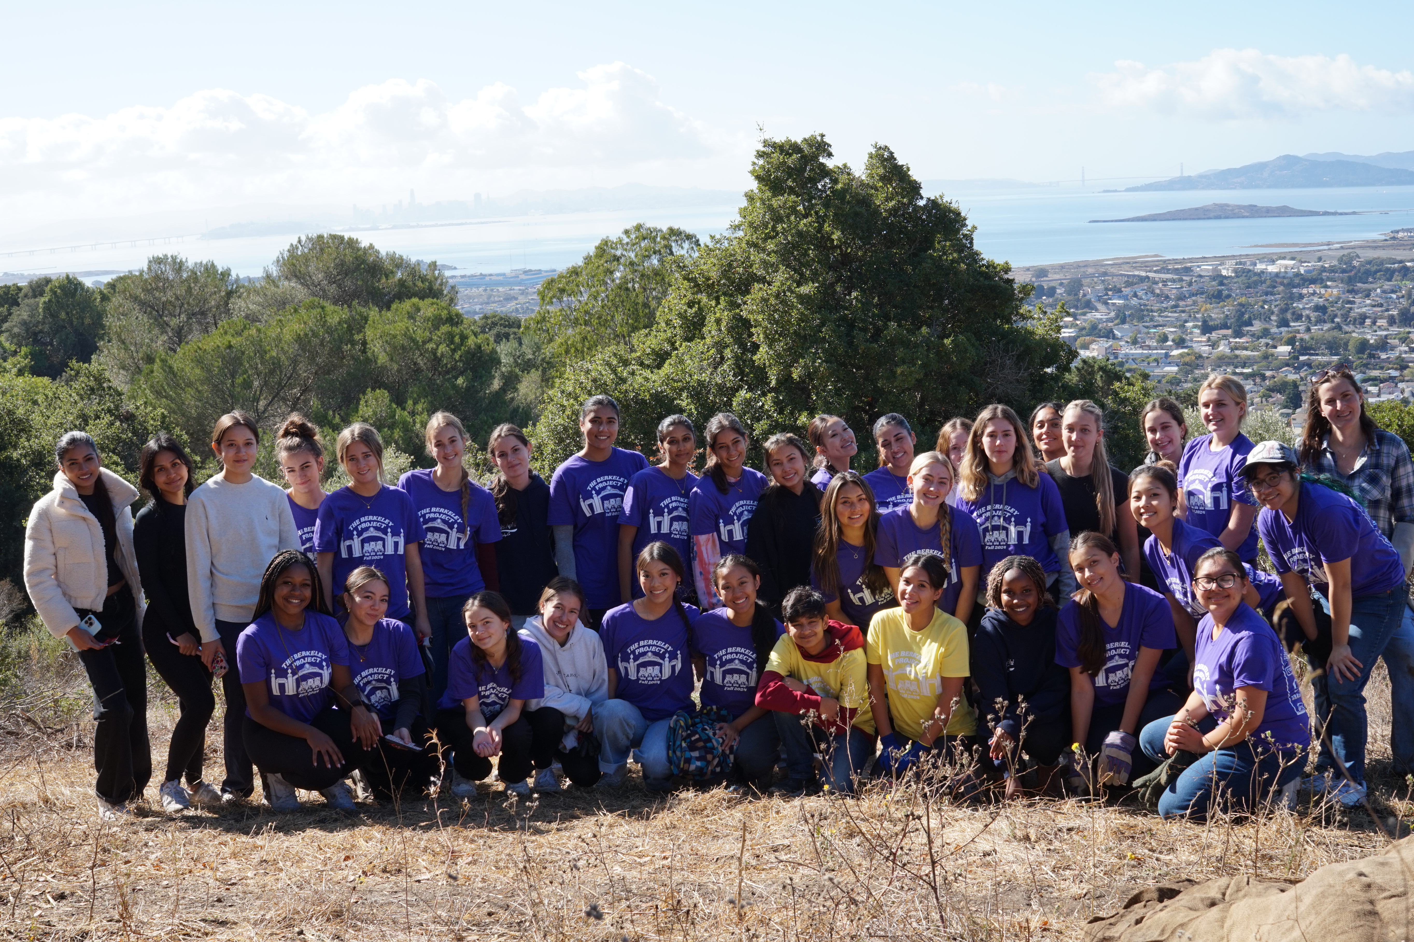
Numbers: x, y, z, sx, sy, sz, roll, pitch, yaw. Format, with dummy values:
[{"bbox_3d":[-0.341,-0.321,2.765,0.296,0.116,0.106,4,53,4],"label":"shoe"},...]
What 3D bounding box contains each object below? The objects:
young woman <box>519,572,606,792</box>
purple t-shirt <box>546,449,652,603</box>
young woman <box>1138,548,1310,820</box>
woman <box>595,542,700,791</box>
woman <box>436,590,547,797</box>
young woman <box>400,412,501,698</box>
[{"bbox_3d":[-0.628,0.905,7.070,0.470,0.930,0.620,-3,10,-3],"label":"young woman"},{"bbox_3d":[-0.465,0.264,7.350,0.490,0.740,0.270,-4,10,-10],"label":"purple t-shirt"},{"bbox_3d":[2.031,0.814,6.470,0.640,1.050,0.480,-7,10,-21],"label":"young woman"},{"bbox_3d":[-0.249,0.793,7.028,0.460,1.002,0.660,-3,10,1],"label":"woman"},{"bbox_3d":[-0.924,0.943,7.020,0.470,0.900,0.620,-3,10,0],"label":"woman"},{"bbox_3d":[-1.117,0.549,7.432,0.500,1.647,0.300,-4,10,-9],"label":"young woman"}]

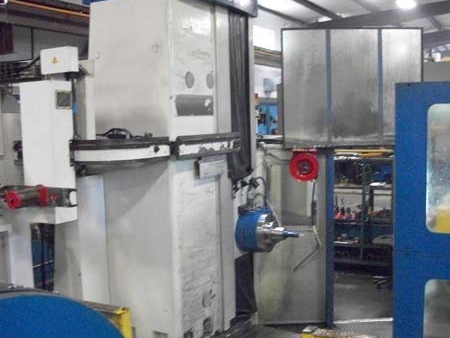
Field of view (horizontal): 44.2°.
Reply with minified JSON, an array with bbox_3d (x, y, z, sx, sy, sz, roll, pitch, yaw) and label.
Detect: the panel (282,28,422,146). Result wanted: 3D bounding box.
[{"bbox_3d":[1.477,-0.948,6.400,1.615,1.361,0.050,-2,6,-2],"label":"panel"}]

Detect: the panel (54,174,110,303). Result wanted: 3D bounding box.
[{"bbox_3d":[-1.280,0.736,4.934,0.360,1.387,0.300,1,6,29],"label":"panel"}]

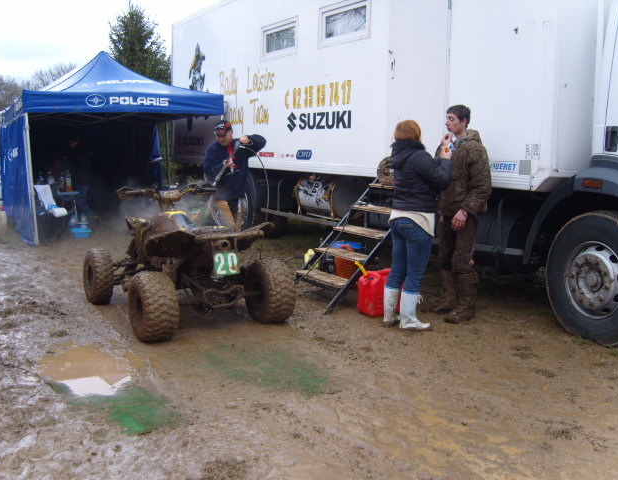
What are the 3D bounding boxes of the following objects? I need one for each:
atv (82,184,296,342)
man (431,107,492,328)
[{"bbox_3d":[-1.092,0.085,5.625,1.230,1.090,1.830,-6,11,-31],"label":"atv"},{"bbox_3d":[1.266,-0.232,5.410,0.430,1.770,0.490,-5,10,-26],"label":"man"}]

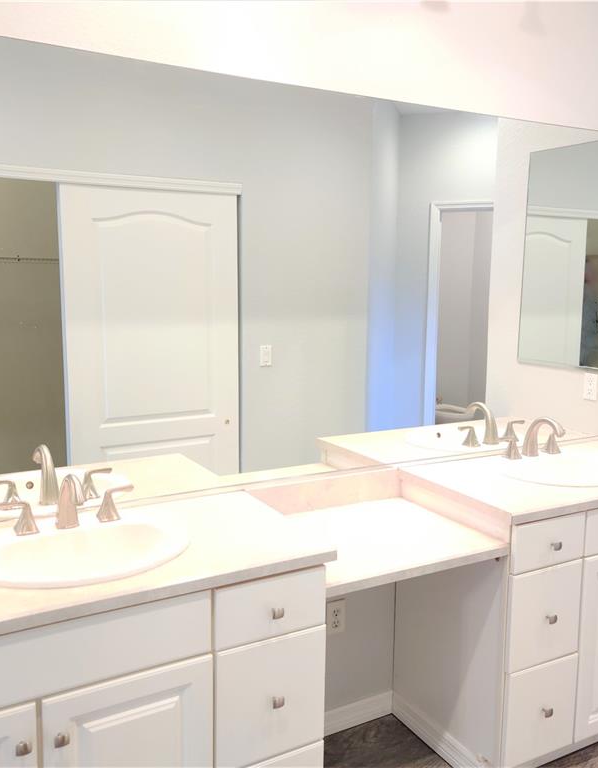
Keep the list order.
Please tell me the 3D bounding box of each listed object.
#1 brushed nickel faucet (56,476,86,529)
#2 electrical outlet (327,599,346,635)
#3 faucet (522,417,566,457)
[{"bbox_3d":[-0.584,0.314,1.980,0.052,0.155,0.180,-5,10,-28],"label":"brushed nickel faucet"},{"bbox_3d":[0.130,0.797,2.617,0.070,0.115,0.008,-5,10,-28],"label":"electrical outlet"},{"bbox_3d":[0.884,0.194,2.761,0.052,0.155,0.178,-5,10,-28],"label":"faucet"}]

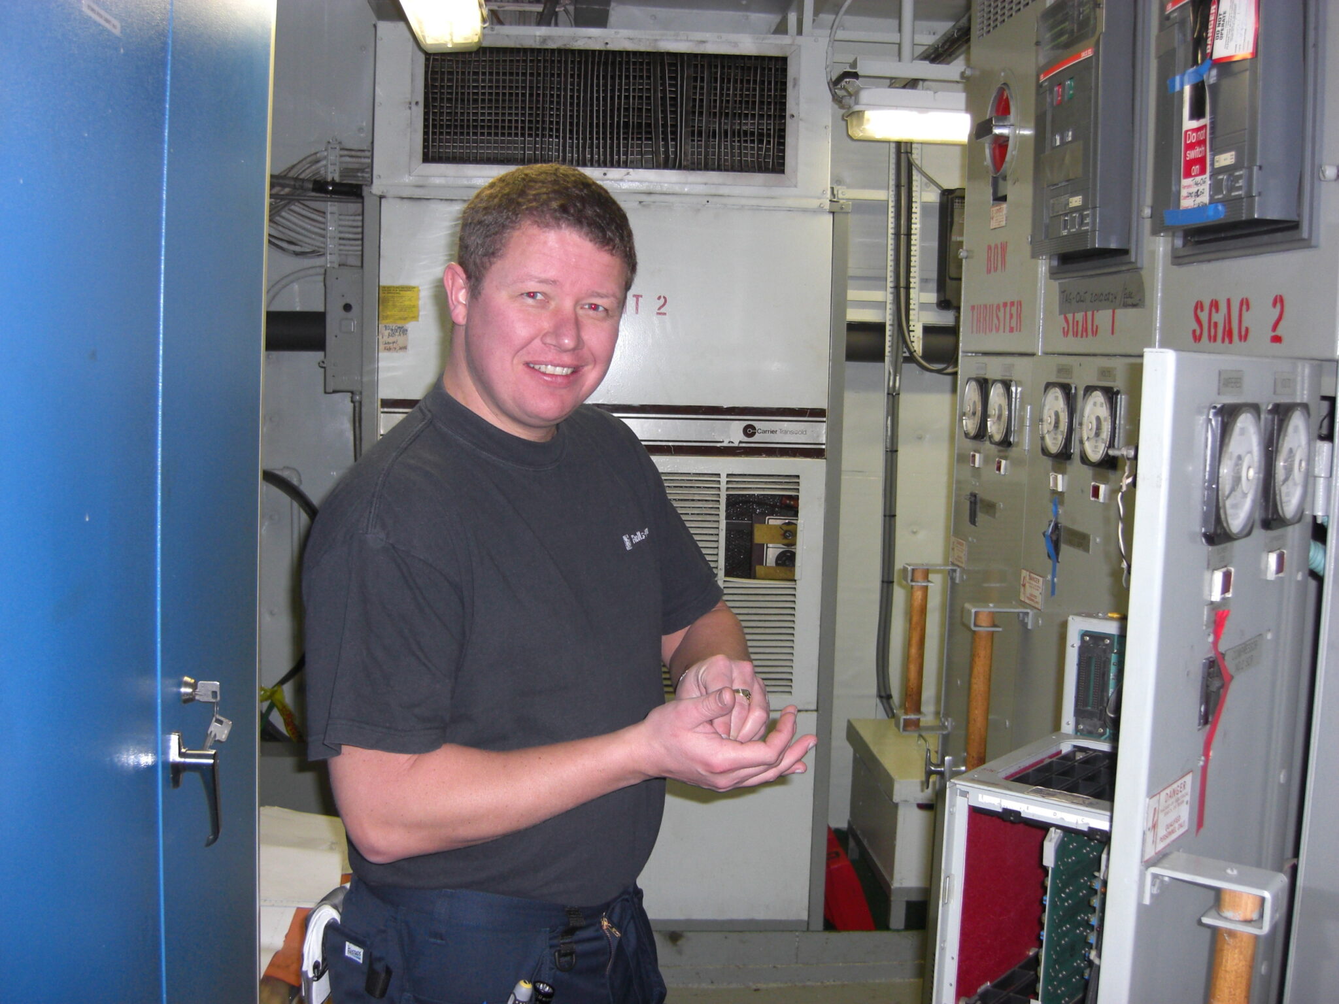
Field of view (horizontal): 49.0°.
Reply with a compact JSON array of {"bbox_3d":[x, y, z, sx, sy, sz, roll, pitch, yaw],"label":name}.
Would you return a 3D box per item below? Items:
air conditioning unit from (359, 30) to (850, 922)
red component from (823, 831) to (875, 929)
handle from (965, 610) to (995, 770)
[{"bbox_3d":[-0.193,-0.068,4.137,1.200,2.320,0.700,1,5,-2],"label":"air conditioning unit"},{"bbox_3d":[0.500,1.049,4.100,0.150,0.230,0.250,1,5,-2],"label":"red component"},{"bbox_3d":[0.522,0.346,2.473,0.032,0.335,0.032,1,5,-2],"label":"handle"}]

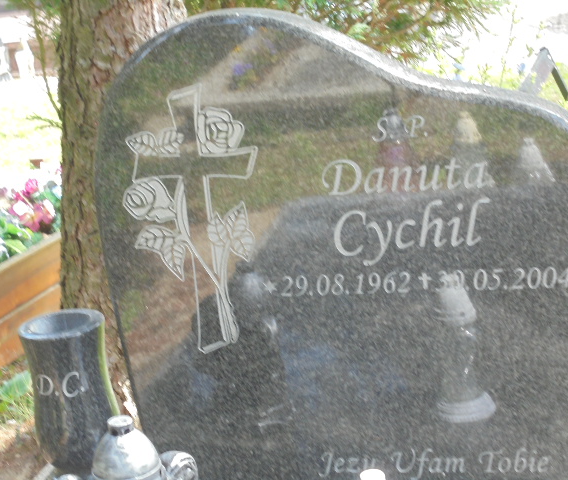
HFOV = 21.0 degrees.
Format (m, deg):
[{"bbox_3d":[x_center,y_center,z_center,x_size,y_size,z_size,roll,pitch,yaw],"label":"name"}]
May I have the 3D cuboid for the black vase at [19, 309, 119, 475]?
[{"bbox_3d":[-0.343,0.254,2.497,0.140,0.250,0.140,-3,17,8],"label":"black vase"}]

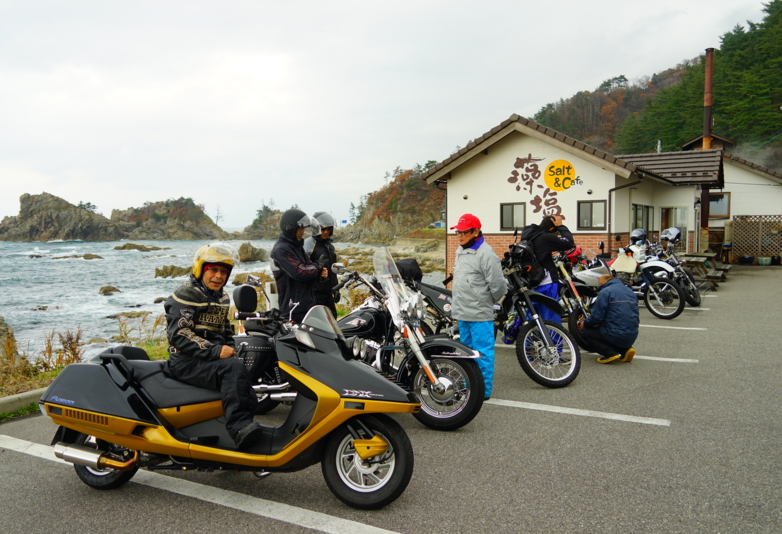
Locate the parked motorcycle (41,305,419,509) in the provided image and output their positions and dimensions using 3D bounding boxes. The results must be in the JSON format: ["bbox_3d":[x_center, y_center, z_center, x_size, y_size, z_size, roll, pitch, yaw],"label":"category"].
[{"bbox_3d":[-0.979,0.793,3.515,2.280,1.160,0.750,0,4,10],"label":"parked motorcycle"}]

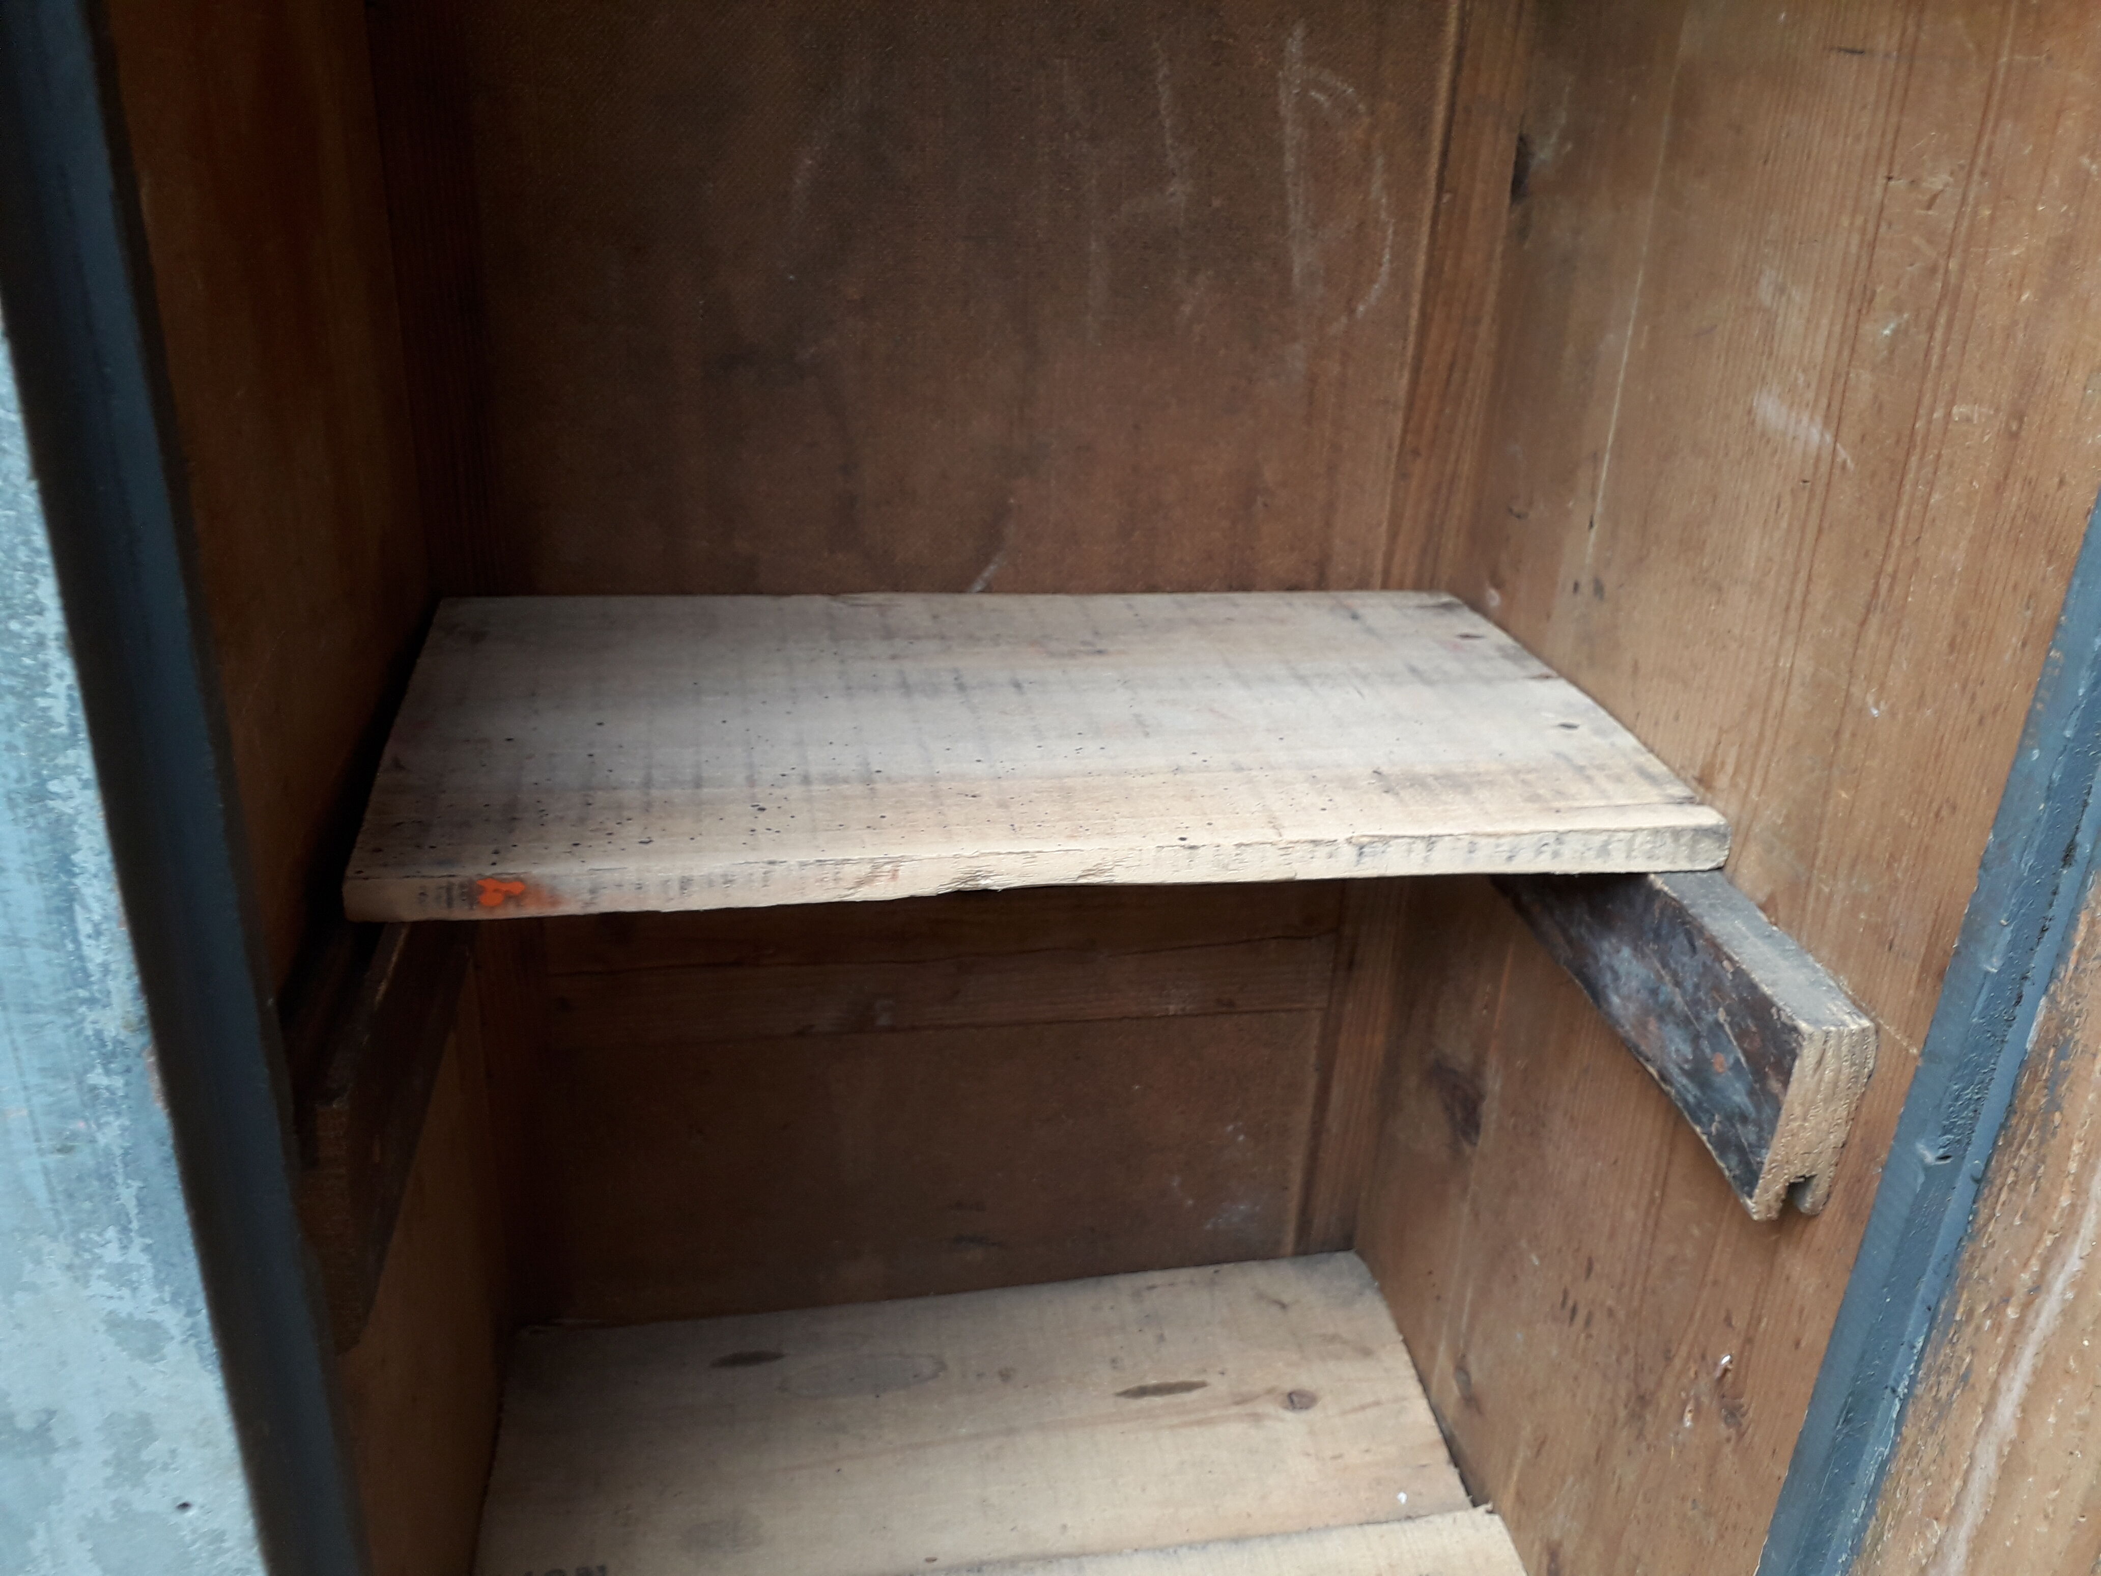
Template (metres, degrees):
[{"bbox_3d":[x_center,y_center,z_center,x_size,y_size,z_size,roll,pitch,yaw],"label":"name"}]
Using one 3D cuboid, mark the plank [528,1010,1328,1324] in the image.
[{"bbox_3d":[-0.061,0.203,0.912,0.434,0.184,0.017,-2,27,-11],"label":"plank"}]

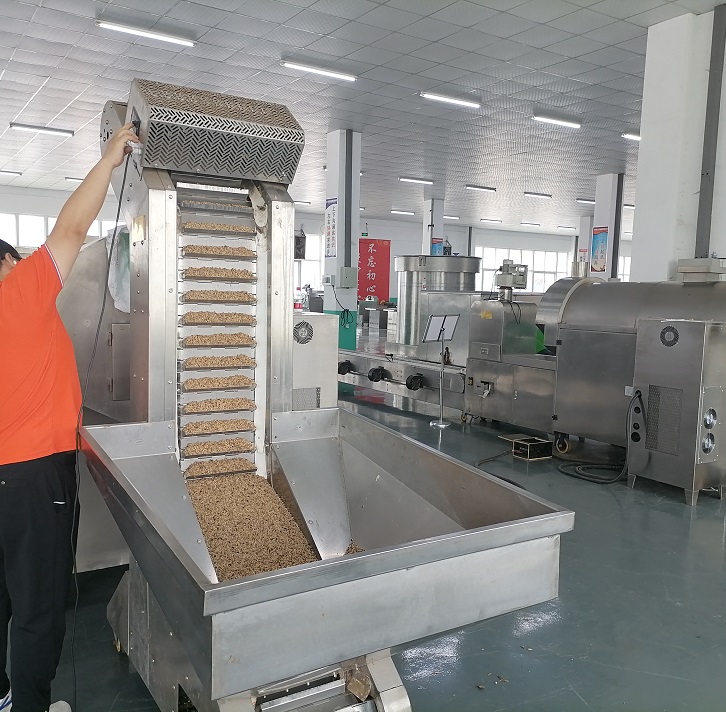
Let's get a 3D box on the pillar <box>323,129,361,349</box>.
[{"bbox_3d":[-0.434,-2.175,14.380,0.510,4.510,0.510,-2,7,-33],"label":"pillar"}]

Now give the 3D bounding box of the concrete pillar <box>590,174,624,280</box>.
[{"bbox_3d":[6.302,-2.391,18.536,0.510,4.510,0.510,-2,7,-33],"label":"concrete pillar"}]

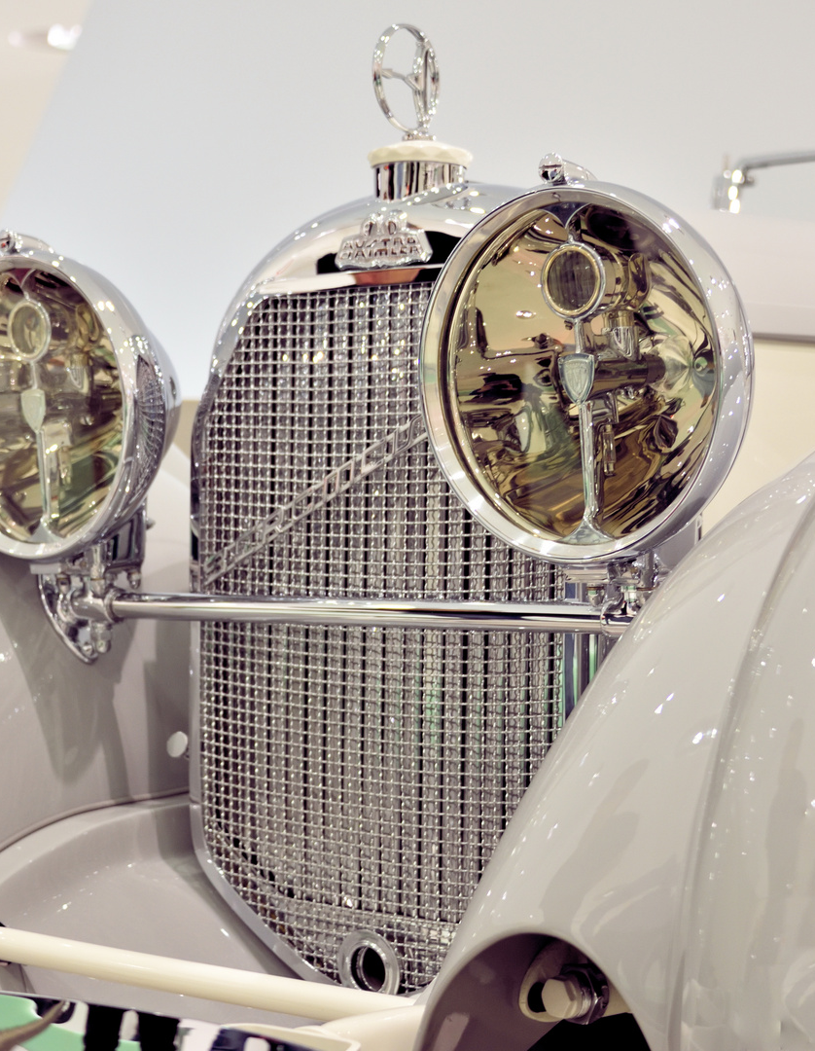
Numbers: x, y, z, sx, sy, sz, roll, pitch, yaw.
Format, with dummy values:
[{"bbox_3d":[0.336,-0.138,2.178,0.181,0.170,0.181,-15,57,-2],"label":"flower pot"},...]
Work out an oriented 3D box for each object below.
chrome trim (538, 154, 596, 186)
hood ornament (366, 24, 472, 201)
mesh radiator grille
[{"bbox_3d":[0.117,-0.260,1.538,0.020,0.024,0.059,0,6,39],"label":"chrome trim"},{"bbox_3d":[0.010,-0.369,1.877,0.093,0.159,0.093,1,3,44],"label":"hood ornament"},{"bbox_3d":[-0.031,0.097,1.828,0.424,0.613,0.059,1,2,39],"label":"mesh radiator grille"}]

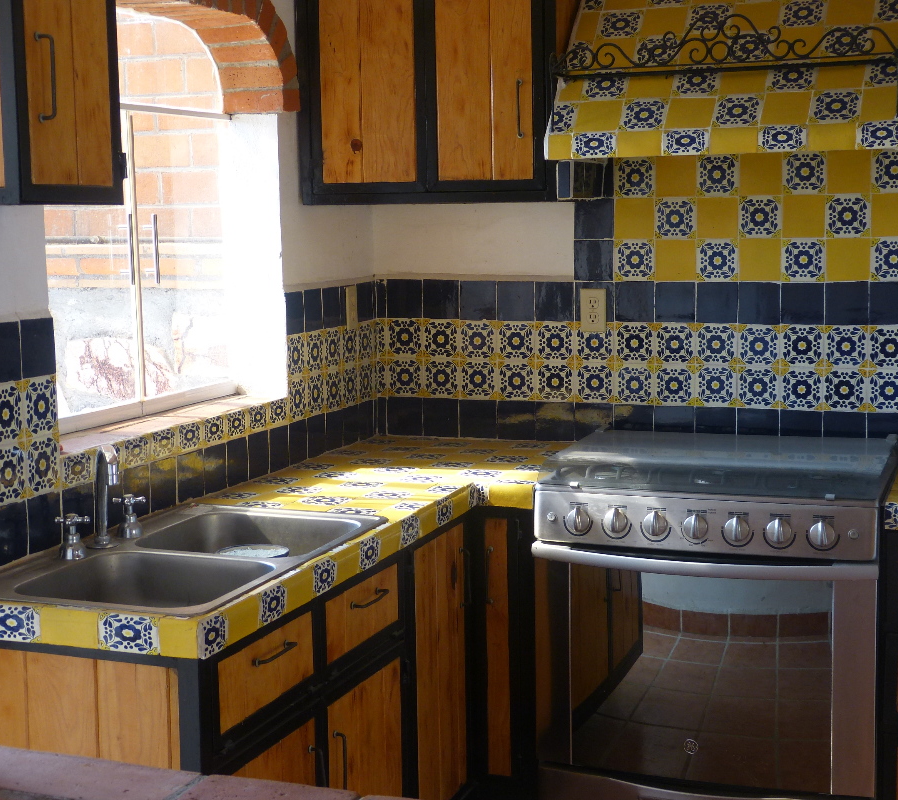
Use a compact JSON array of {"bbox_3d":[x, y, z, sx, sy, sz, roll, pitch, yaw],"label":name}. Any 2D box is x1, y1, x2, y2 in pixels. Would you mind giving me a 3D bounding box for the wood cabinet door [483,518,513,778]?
[{"bbox_3d":[0.117,0.571,3.559,0.054,0.605,0.020,2,6,21],"label":"wood cabinet door"}]

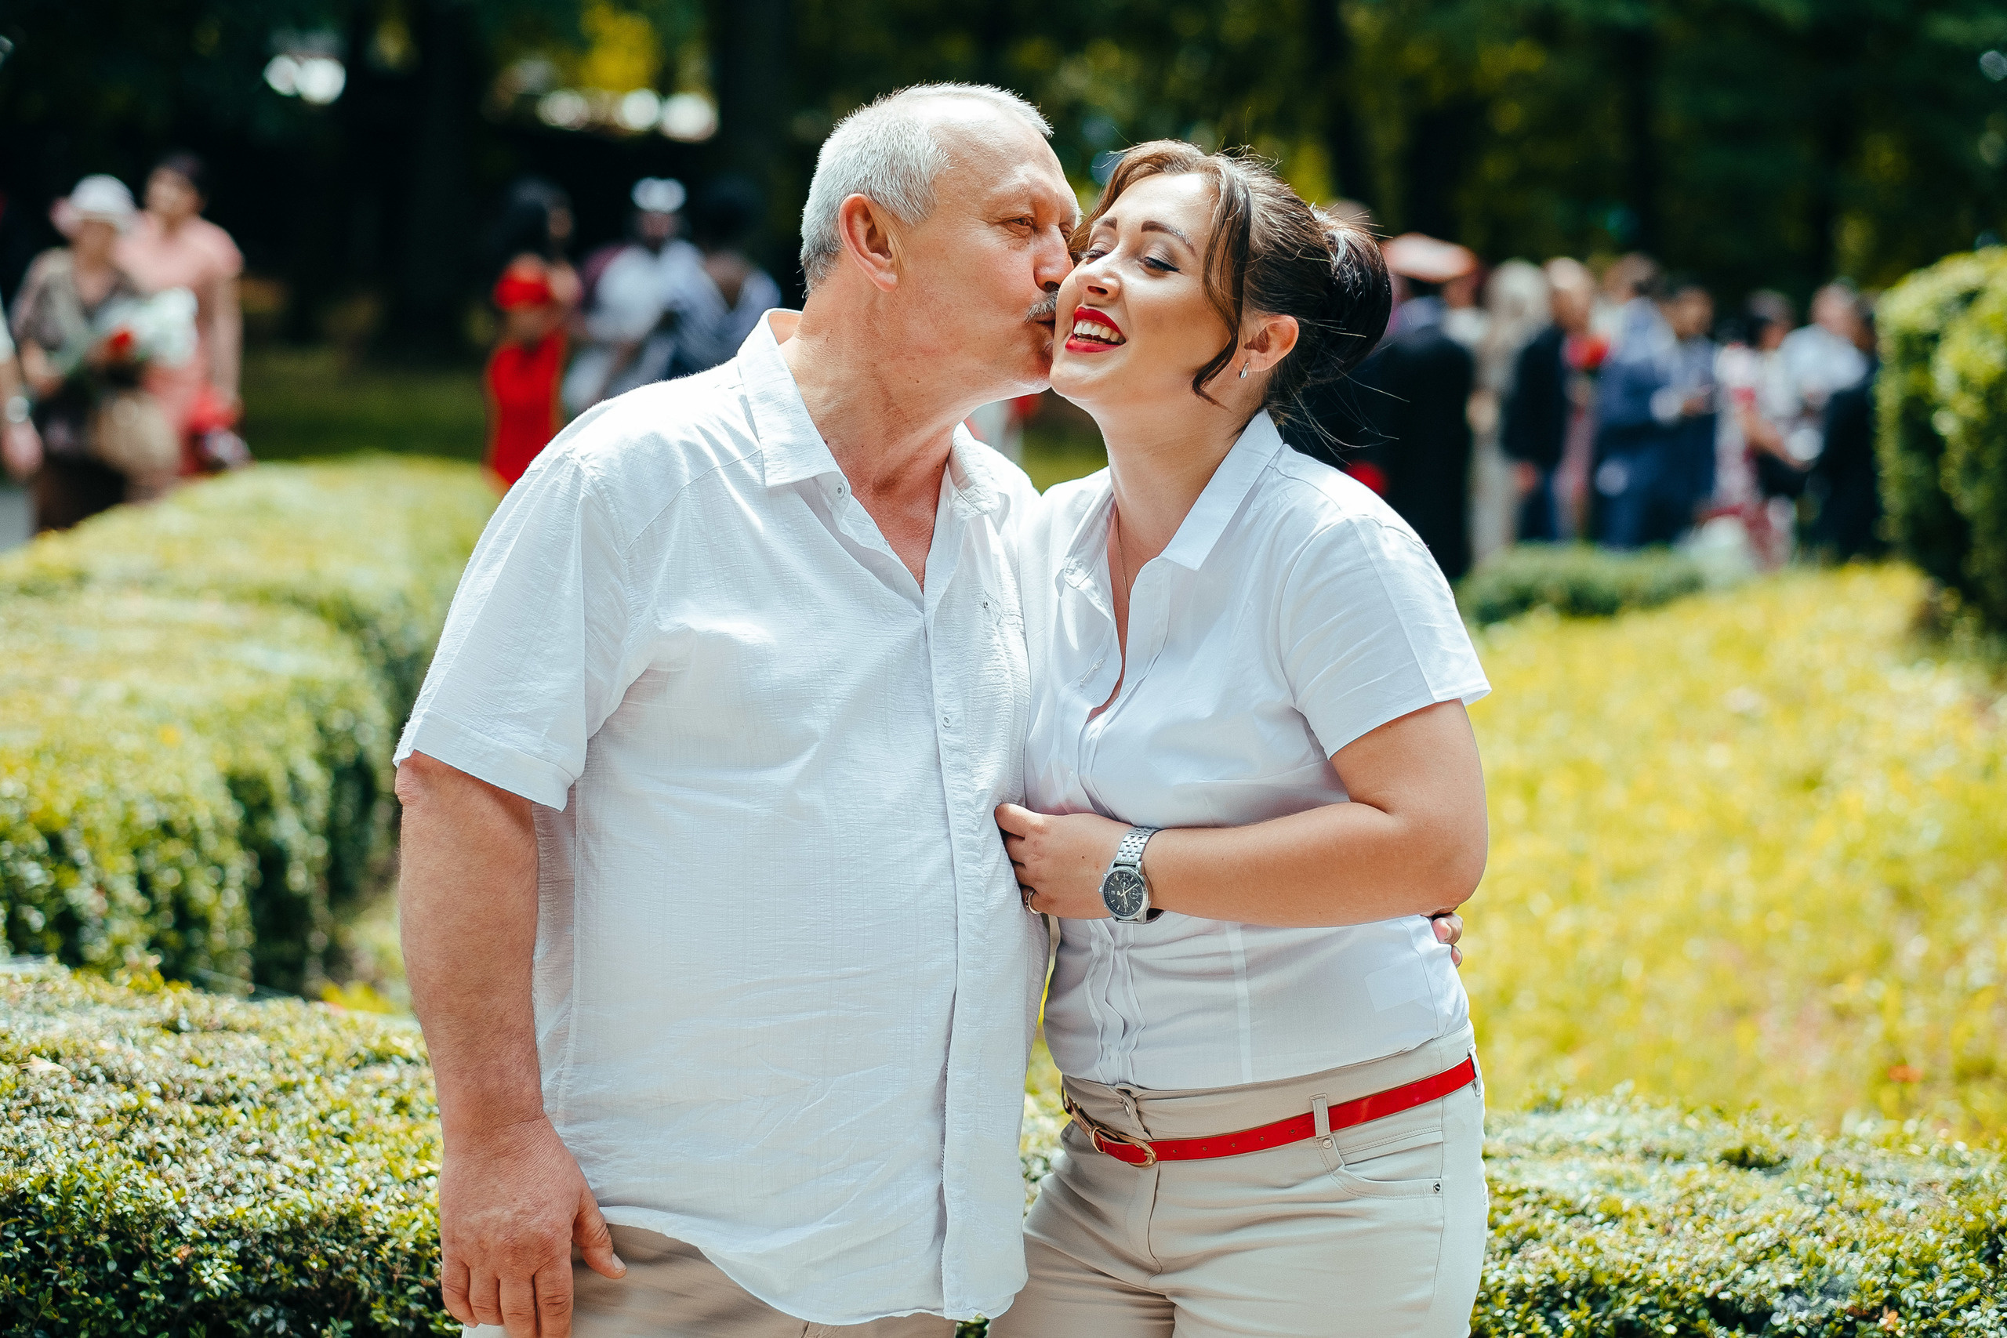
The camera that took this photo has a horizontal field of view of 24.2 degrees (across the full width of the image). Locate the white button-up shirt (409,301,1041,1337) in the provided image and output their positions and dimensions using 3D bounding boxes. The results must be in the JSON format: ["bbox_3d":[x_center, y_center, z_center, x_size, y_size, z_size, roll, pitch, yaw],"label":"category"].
[{"bbox_3d":[-0.160,0.106,3.520,0.570,0.740,0.360,-4,6,-35],"label":"white button-up shirt"}]

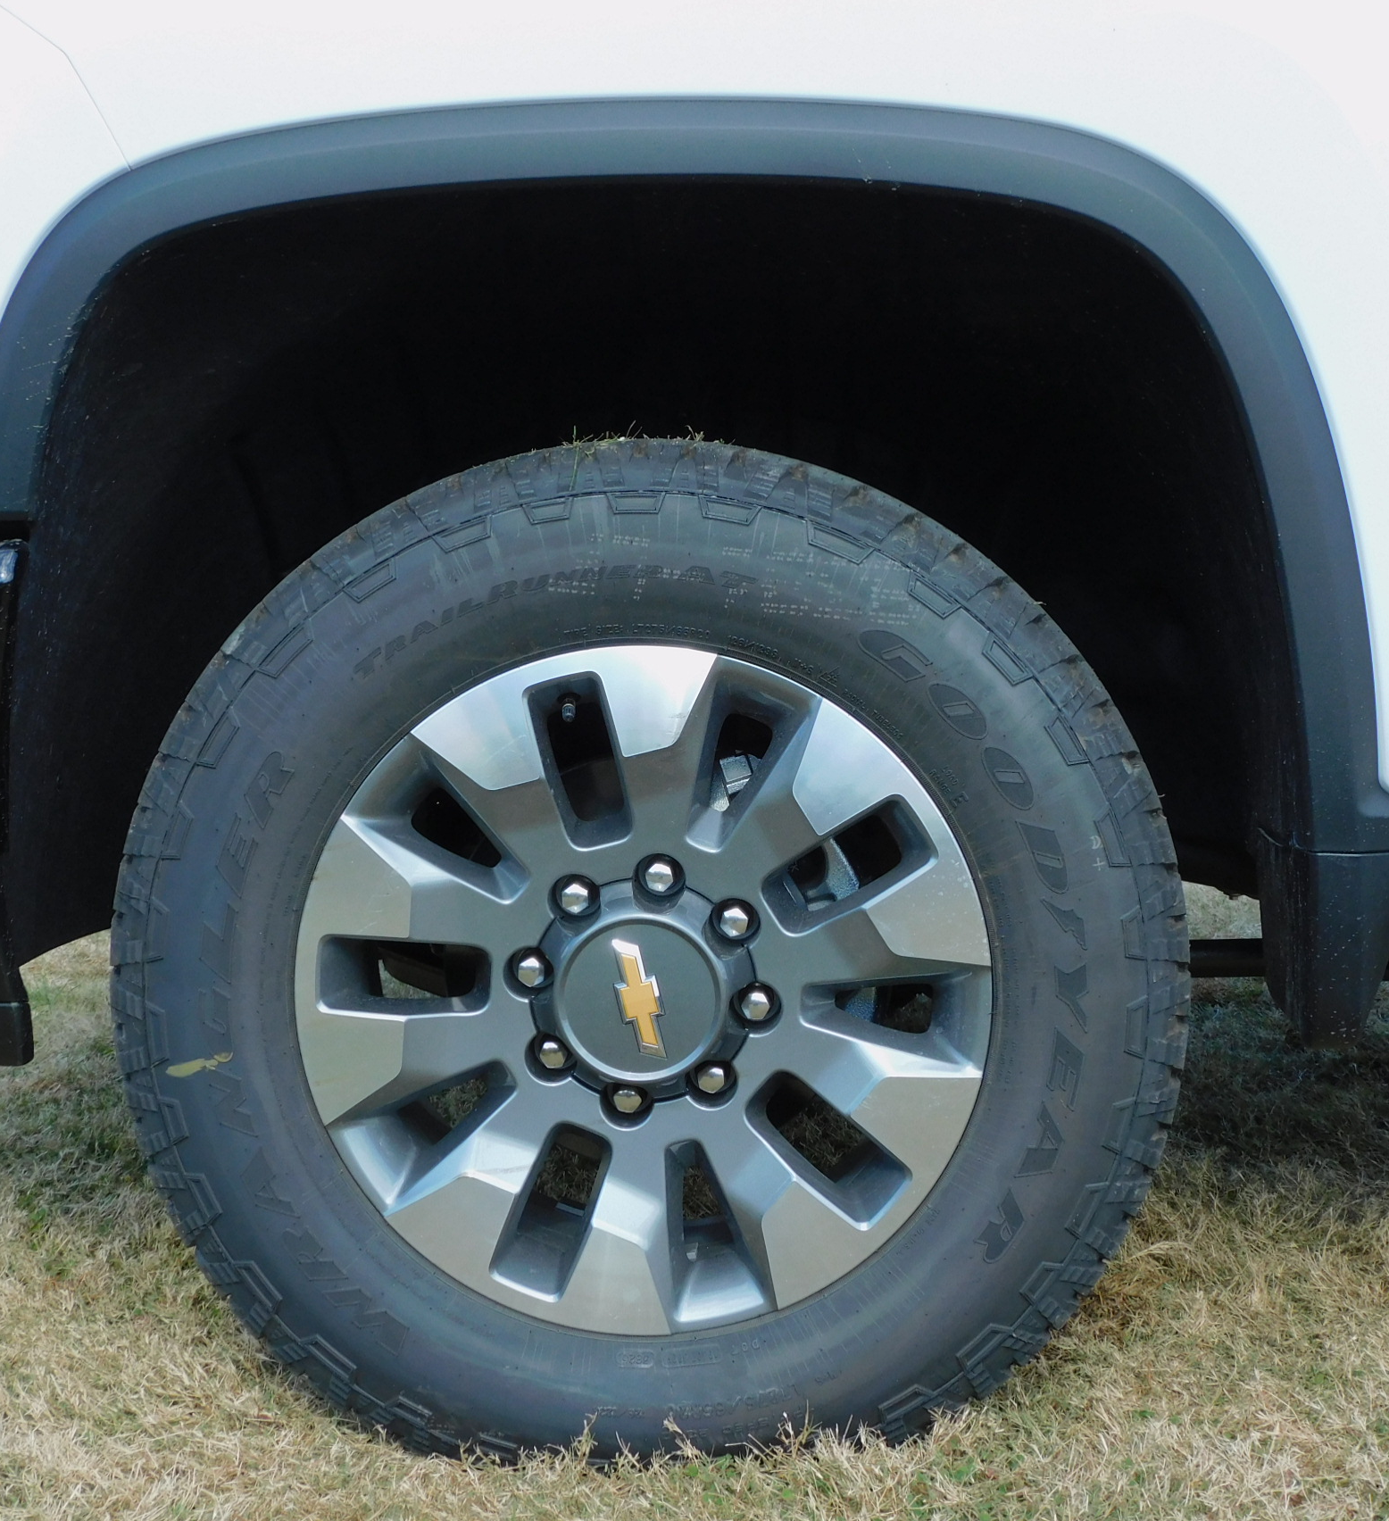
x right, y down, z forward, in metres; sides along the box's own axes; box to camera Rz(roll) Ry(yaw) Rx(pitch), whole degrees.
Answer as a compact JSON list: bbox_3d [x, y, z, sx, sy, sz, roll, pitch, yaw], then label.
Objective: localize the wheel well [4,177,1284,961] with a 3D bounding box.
[{"bbox_3d":[-0.046,-0.152,1.999,1.021,0.614,0.450,0,5,2],"label":"wheel well"}]

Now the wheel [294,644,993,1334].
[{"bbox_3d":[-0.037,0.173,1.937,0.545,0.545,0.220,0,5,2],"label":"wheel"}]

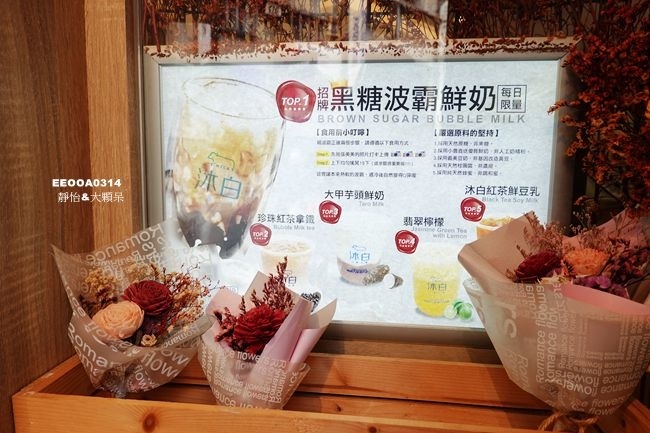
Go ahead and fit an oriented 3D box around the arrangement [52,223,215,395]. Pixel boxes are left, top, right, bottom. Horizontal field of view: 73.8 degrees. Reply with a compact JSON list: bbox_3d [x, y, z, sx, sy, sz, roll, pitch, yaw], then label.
[{"bbox_3d":[-0.241,0.119,0.570,0.200,0.210,0.160,1,5,0],"label":"arrangement"}]

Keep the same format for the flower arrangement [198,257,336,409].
[{"bbox_3d":[-0.070,0.160,0.545,0.165,0.190,0.140,1,5,2],"label":"flower arrangement"}]

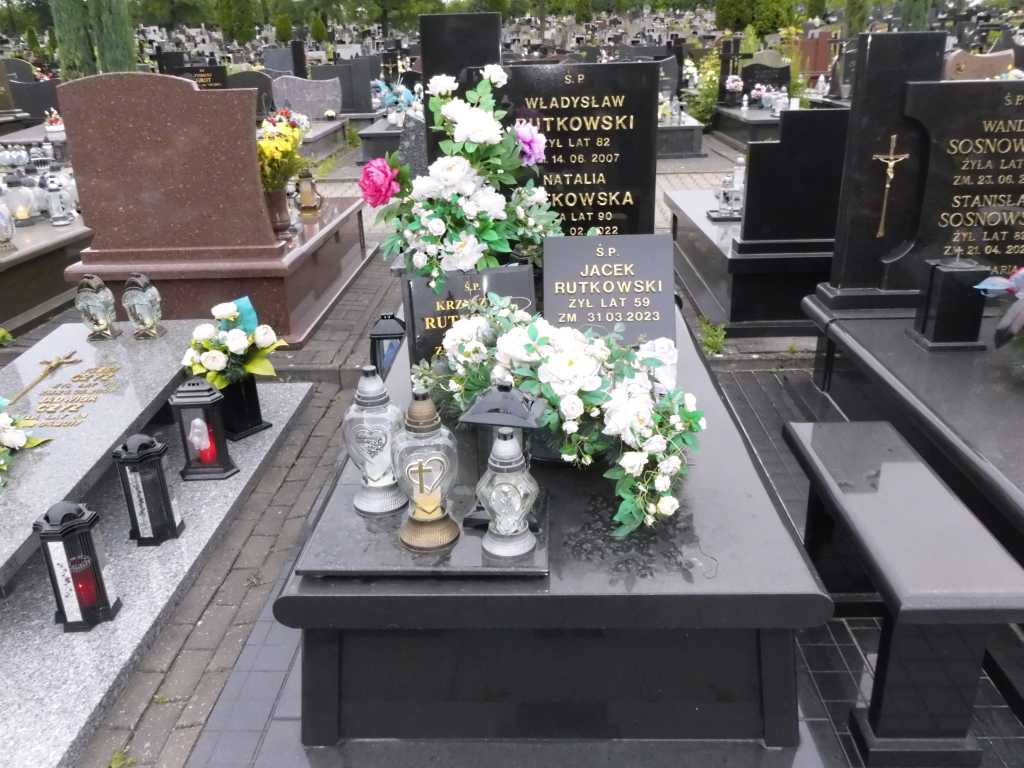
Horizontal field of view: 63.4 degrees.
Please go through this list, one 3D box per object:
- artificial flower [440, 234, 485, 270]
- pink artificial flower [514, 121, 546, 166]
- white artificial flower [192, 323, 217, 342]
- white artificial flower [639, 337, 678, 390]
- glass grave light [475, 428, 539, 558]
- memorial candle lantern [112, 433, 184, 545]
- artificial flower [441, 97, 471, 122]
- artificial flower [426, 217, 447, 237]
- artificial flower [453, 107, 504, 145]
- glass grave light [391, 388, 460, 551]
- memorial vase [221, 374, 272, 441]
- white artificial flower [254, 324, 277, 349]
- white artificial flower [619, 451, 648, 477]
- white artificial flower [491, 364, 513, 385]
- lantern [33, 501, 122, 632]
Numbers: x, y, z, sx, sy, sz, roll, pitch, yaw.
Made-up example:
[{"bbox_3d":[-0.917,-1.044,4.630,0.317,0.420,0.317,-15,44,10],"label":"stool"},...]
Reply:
[{"bbox_3d":[-0.156,-0.426,2.662,0.148,0.122,0.090,-3,22,-3],"label":"artificial flower"},{"bbox_3d":[0.065,-0.840,2.894,0.115,0.155,0.090,-21,29,-39],"label":"pink artificial flower"},{"bbox_3d":[-1.296,-0.217,3.490,0.093,0.076,0.086,0,22,2],"label":"white artificial flower"},{"bbox_3d":[0.393,-0.055,2.222,0.108,0.128,0.099,2,22,10],"label":"white artificial flower"},{"bbox_3d":[-0.010,0.225,1.795,0.135,0.276,0.128,-1,22,2],"label":"glass grave light"},{"bbox_3d":[-1.246,0.345,2.846,0.165,0.385,0.165,0,22,2],"label":"memorial candle lantern"},{"bbox_3d":[-0.191,-0.926,2.793,0.101,0.088,0.090,3,23,13],"label":"artificial flower"},{"bbox_3d":[-0.246,-0.512,2.694,0.065,0.065,0.055,-4,22,-5],"label":"artificial flower"},{"bbox_3d":[-0.120,-0.929,2.976,0.172,0.123,0.140,0,22,2],"label":"artificial flower"},{"bbox_3d":[-0.188,0.181,1.830,0.140,0.360,0.130,-3,22,-4],"label":"glass grave light"},{"bbox_3d":[-1.195,0.082,3.643,0.145,0.265,0.190,14,27,33],"label":"memorial vase"},{"bbox_3d":[-1.048,-0.202,3.521,0.086,0.092,0.087,0,22,2],"label":"white artificial flower"},{"bbox_3d":[0.294,0.192,2.001,0.072,0.063,0.060,-1,22,2],"label":"white artificial flower"},{"bbox_3d":[-0.027,-0.022,2.109,0.056,0.056,0.055,-1,22,2],"label":"white artificial flower"},{"bbox_3d":[-1.227,0.498,2.337,0.160,0.359,0.160,-1,22,2],"label":"lantern"}]

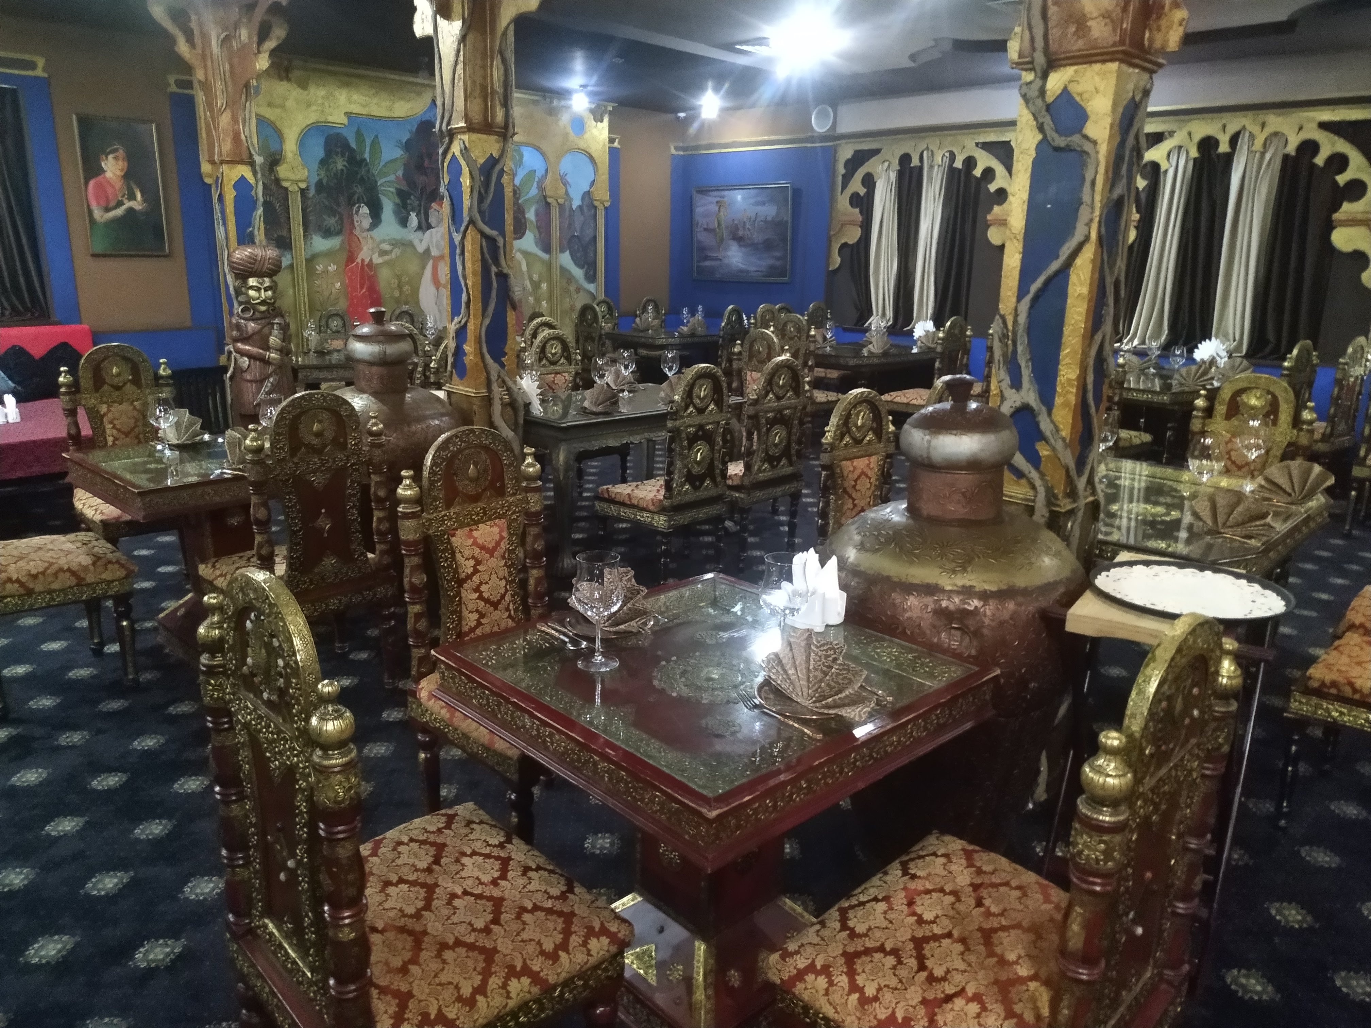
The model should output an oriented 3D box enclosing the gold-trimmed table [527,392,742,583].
[{"bbox_3d":[-0.421,-0.253,5.239,0.925,0.735,1.400,15,20,42],"label":"gold-trimmed table"}]

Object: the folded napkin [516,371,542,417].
[{"bbox_3d":[-0.754,-0.594,4.602,0.156,0.166,0.107,-7,18,-29],"label":"folded napkin"}]

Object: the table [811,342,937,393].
[{"bbox_3d":[1.524,-1.136,8.749,1.000,0.735,1.340,15,20,42],"label":"table"}]

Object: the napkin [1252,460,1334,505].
[{"bbox_3d":[2.024,-0.102,3.165,0.240,0.145,0.120,12,18,36],"label":"napkin"}]

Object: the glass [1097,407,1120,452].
[{"bbox_3d":[1.557,-0.242,3.484,0.108,0.245,0.108,15,20,42],"label":"glass"}]

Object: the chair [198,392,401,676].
[{"bbox_3d":[-1.313,0.085,3.250,0.480,1.060,0.480,15,20,42],"label":"chair"}]

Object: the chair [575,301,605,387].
[{"bbox_3d":[-0.705,-1.329,8.369,0.439,1.024,0.468,15,20,40],"label":"chair"}]

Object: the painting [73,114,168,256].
[{"bbox_3d":[-4.671,-2.712,7.918,0.040,1.090,0.610,15,20,42],"label":"painting"}]

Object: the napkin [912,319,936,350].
[{"bbox_3d":[2.213,-1.649,8.787,0.220,0.270,0.130,5,15,13],"label":"napkin"}]

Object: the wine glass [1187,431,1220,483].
[{"bbox_3d":[1.698,-0.136,3.131,0.096,0.236,0.096,10,17,29],"label":"wine glass"}]

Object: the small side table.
[{"bbox_3d":[1.077,0.570,2.239,0.440,0.820,0.540,11,18,34],"label":"small side table"}]

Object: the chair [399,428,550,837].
[{"bbox_3d":[-0.405,0.334,2.481,0.510,1.090,0.490,13,18,38],"label":"chair"}]

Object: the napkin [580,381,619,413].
[{"bbox_3d":[-0.442,-0.603,4.929,0.200,0.150,0.130,4,15,10],"label":"napkin"}]

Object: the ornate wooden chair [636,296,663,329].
[{"bbox_3d":[-0.269,-1.989,11.166,0.480,1.050,0.460,15,20,42],"label":"ornate wooden chair"}]

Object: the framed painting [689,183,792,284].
[{"bbox_3d":[0.643,-3.185,10.769,0.050,1.030,1.480,-13,20,-41],"label":"framed painting"}]

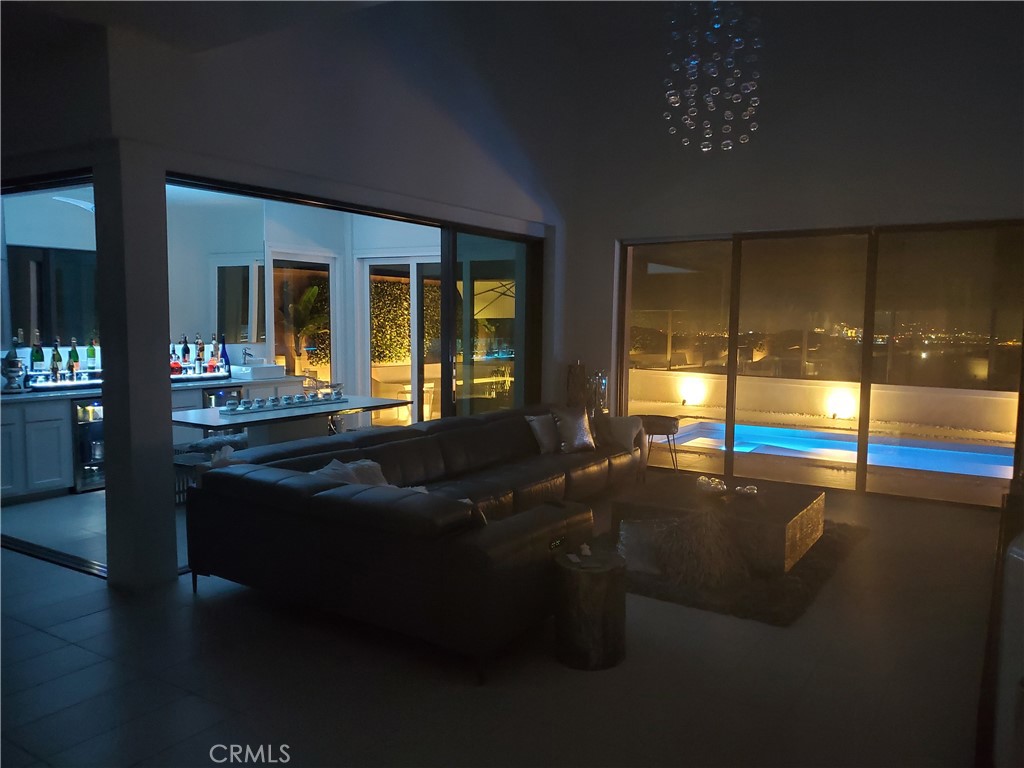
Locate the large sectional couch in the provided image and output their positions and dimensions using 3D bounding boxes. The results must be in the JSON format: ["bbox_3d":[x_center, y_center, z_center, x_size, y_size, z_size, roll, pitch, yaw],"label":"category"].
[{"bbox_3d":[0.126,0.722,5.586,2.140,0.800,4.130,4,6,33],"label":"large sectional couch"}]

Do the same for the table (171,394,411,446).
[{"bbox_3d":[-2.055,0.600,7.097,1.090,0.750,2.210,4,6,33],"label":"table"}]

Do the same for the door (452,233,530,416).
[{"bbox_3d":[-0.199,-0.256,7.575,0.070,2.400,1.430,4,6,33],"label":"door"}]

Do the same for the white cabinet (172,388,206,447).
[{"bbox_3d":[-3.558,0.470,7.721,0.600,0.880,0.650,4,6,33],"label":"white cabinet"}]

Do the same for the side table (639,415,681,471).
[{"bbox_3d":[1.492,0.633,8.057,0.460,0.570,0.460,4,6,33],"label":"side table"}]

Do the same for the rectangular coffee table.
[{"bbox_3d":[1.485,0.965,5.497,1.180,0.350,1.090,4,6,33],"label":"rectangular coffee table"}]

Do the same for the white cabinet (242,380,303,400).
[{"bbox_3d":[-2.880,0.393,8.667,0.600,0.880,0.820,4,6,33],"label":"white cabinet"}]

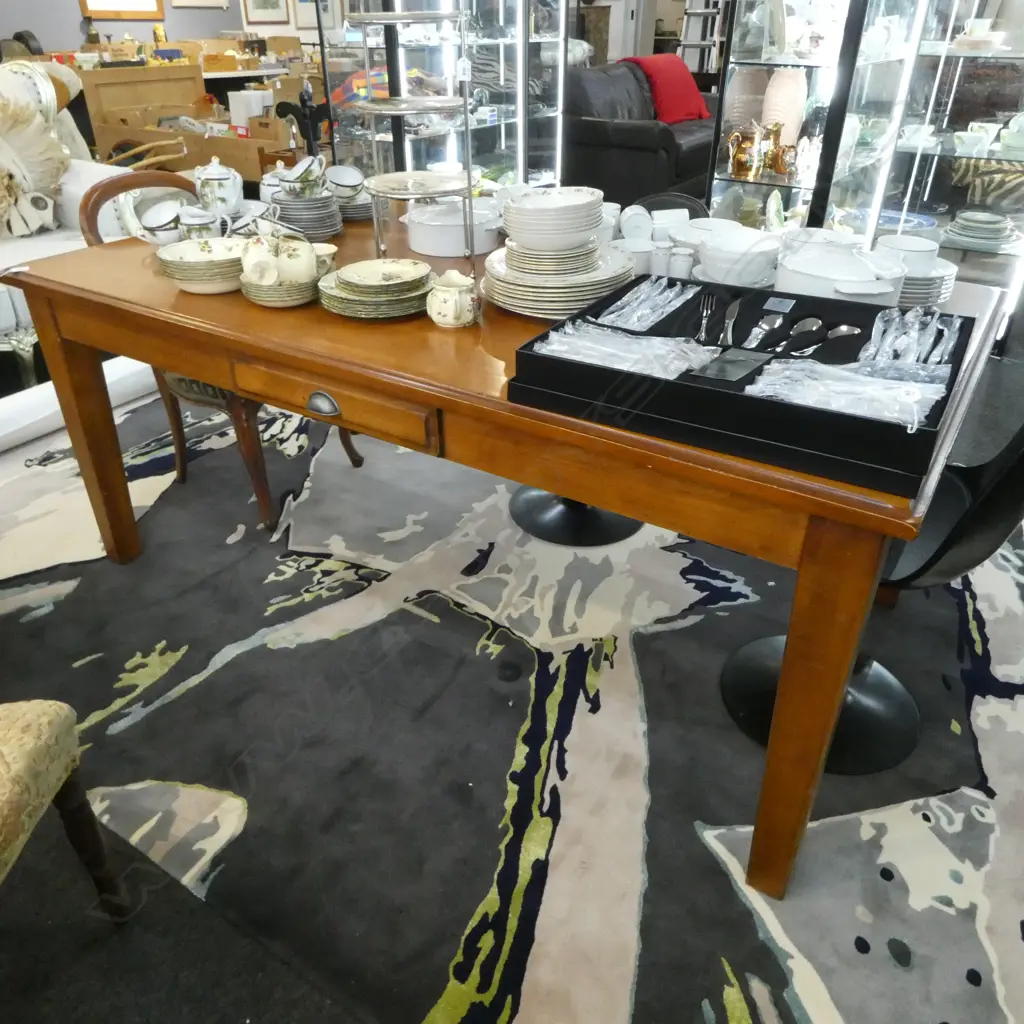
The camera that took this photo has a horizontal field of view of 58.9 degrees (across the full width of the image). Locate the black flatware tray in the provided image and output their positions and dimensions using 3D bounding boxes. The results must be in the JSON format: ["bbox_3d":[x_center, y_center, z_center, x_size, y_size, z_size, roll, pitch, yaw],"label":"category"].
[{"bbox_3d":[0.344,-0.224,1.348,0.557,0.088,0.427,16,35,22],"label":"black flatware tray"}]

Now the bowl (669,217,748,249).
[{"bbox_3d":[0.424,-0.587,1.935,0.155,0.068,0.155,1,32,0],"label":"bowl"}]

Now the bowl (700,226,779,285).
[{"bbox_3d":[0.452,-0.506,1.804,0.155,0.070,0.155,1,32,0],"label":"bowl"}]

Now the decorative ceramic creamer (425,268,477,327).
[{"bbox_3d":[-0.106,-0.368,1.572,0.086,0.080,0.102,-6,33,-10],"label":"decorative ceramic creamer"}]

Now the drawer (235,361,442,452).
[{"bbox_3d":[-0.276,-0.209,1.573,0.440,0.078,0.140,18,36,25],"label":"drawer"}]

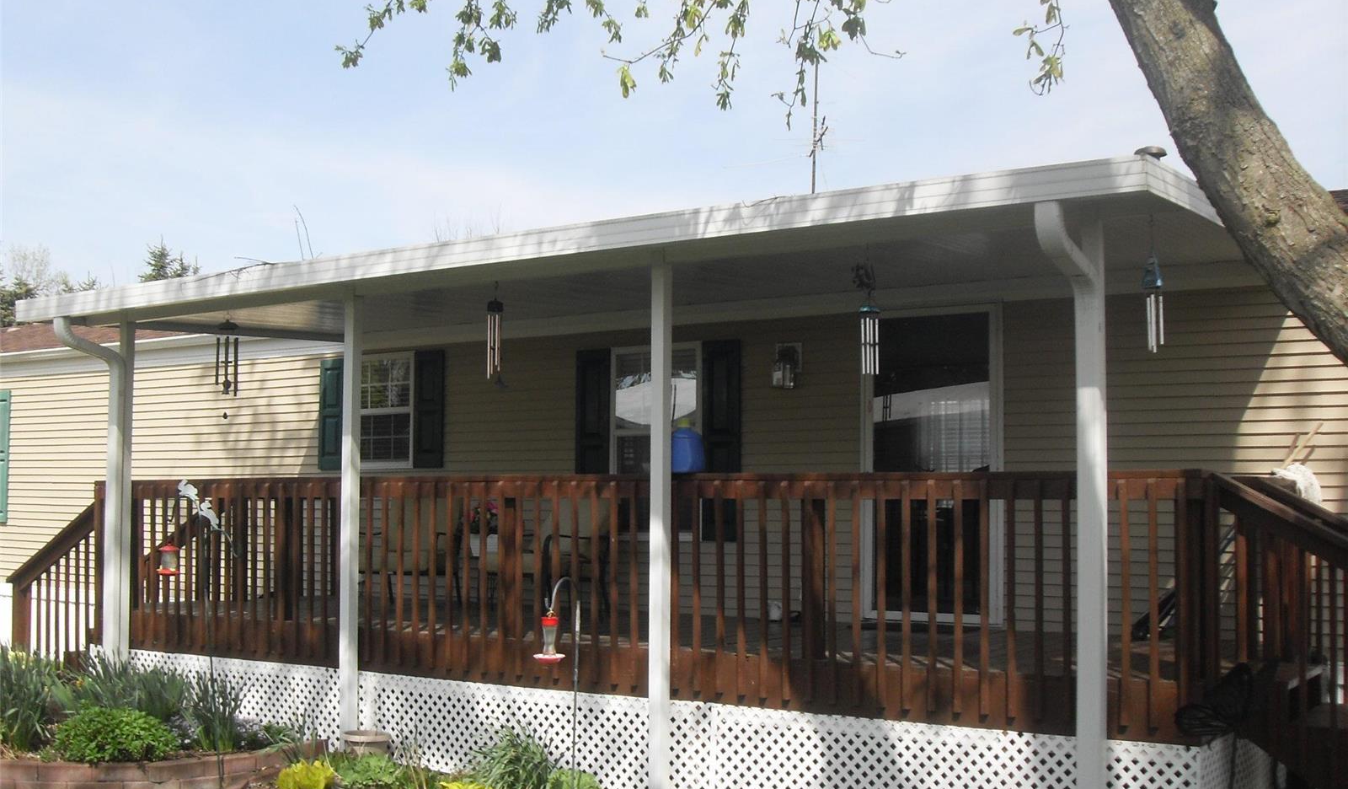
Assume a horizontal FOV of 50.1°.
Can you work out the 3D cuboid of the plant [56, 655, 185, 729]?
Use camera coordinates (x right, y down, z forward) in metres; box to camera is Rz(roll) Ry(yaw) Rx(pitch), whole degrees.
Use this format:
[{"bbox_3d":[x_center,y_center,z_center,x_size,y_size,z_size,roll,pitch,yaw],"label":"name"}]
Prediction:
[{"bbox_3d":[-3.586,1.895,9.267,0.850,0.460,0.600,2,-5,-21],"label":"plant"}]

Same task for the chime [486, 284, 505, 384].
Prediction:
[{"bbox_3d":[-0.945,-0.319,7.628,0.096,0.535,0.096,0,-4,0],"label":"chime"}]

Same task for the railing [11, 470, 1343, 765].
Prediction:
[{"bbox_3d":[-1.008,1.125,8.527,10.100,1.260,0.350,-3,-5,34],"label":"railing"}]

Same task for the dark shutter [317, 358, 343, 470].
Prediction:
[{"bbox_3d":[-2.706,0.168,11.491,0.308,0.897,0.040,-2,-4,33],"label":"dark shutter"}]

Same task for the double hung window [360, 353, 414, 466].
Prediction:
[{"bbox_3d":[-2.544,0.139,12.356,0.830,0.983,0.080,-3,-5,34],"label":"double hung window"}]

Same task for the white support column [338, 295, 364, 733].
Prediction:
[{"bbox_3d":[-1.843,0.780,8.201,0.081,2.713,0.081,-2,-4,33],"label":"white support column"}]

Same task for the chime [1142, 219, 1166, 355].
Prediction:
[{"bbox_3d":[1.916,-0.436,5.754,0.086,0.553,0.086,-2,-4,33],"label":"chime"}]

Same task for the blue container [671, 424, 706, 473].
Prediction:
[{"bbox_3d":[0.058,0.295,7.669,0.185,0.260,0.155,-3,-5,34],"label":"blue container"}]

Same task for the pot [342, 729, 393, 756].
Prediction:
[{"bbox_3d":[-1.771,2.077,8.296,0.285,0.250,0.285,0,-4,0],"label":"pot"}]

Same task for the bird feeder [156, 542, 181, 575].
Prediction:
[{"bbox_3d":[-2.874,0.932,8.200,0.140,0.205,0.140,-3,-5,34],"label":"bird feeder"}]

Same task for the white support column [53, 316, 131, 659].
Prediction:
[{"bbox_3d":[-4.075,0.808,9.941,0.105,2.680,0.600,-3,-5,34],"label":"white support column"}]

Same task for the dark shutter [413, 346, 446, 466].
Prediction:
[{"bbox_3d":[-1.843,0.107,10.916,0.308,0.897,0.040,-2,-4,33],"label":"dark shutter"}]

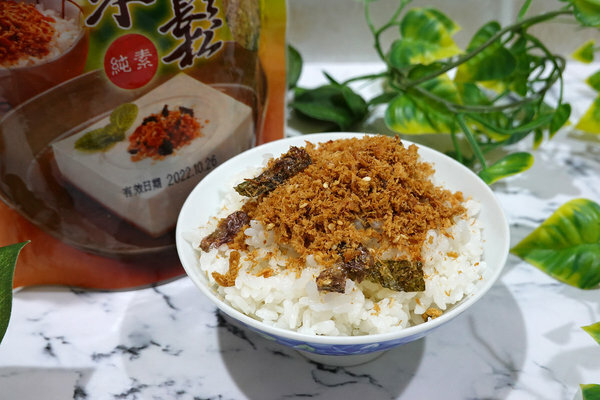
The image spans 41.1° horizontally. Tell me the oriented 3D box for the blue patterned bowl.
[{"bbox_3d":[0.015,0.029,0.299,0.116,0.055,0.116,-2,37,1],"label":"blue patterned bowl"}]

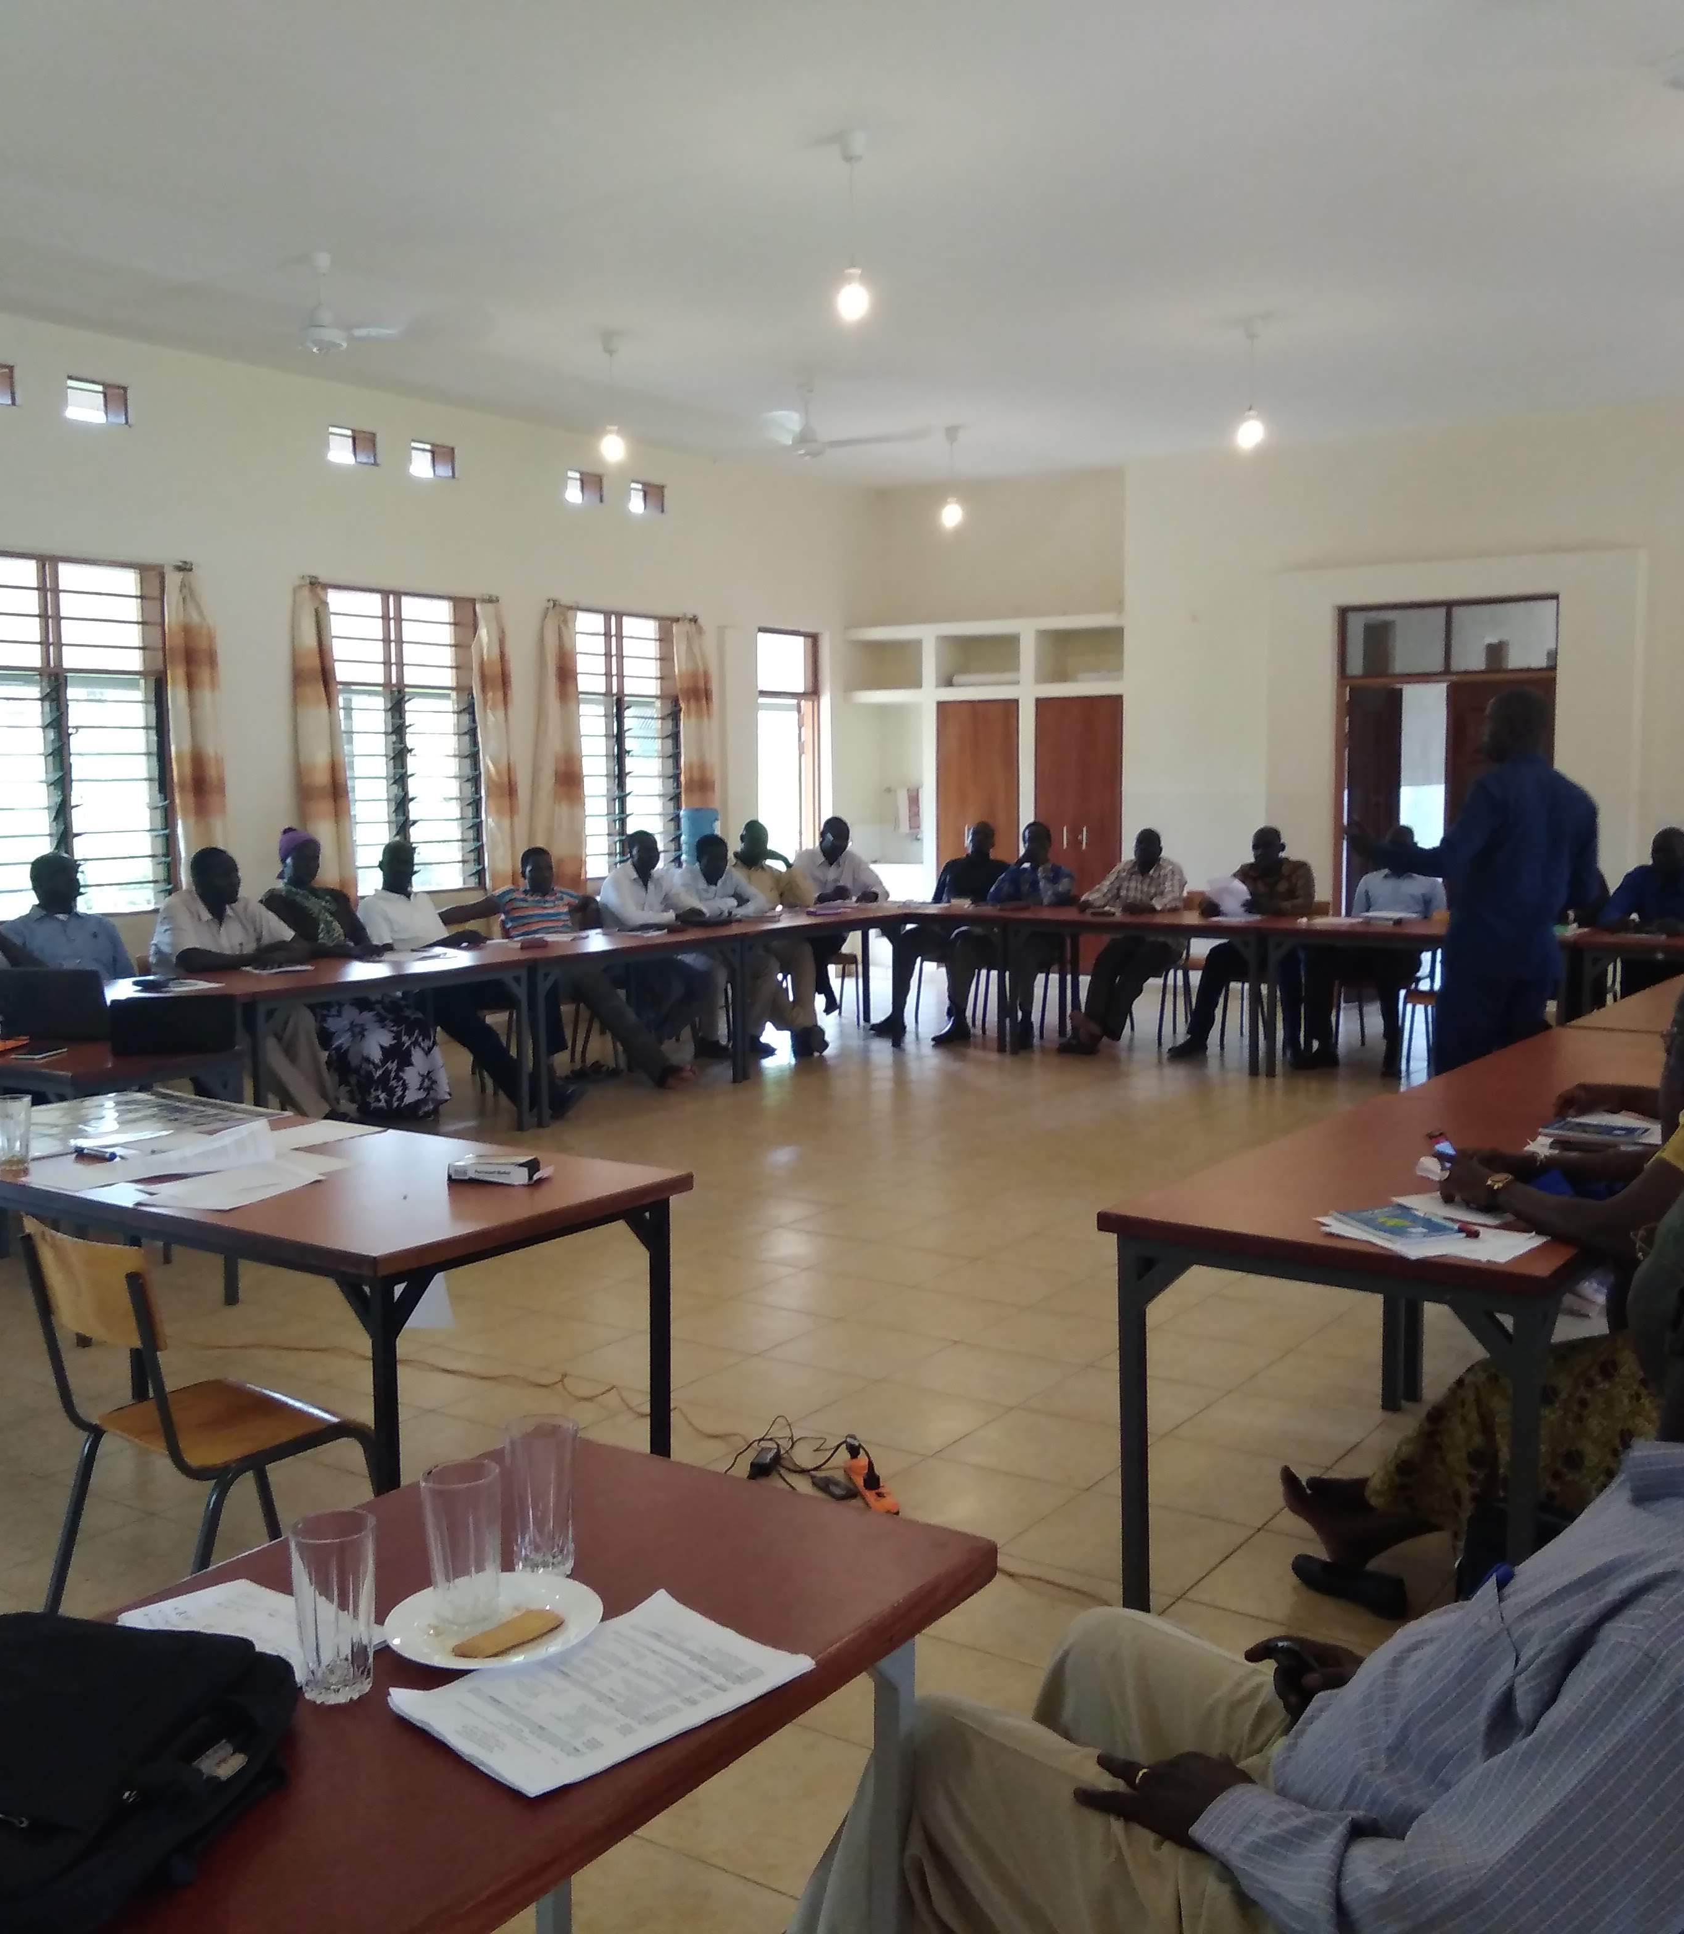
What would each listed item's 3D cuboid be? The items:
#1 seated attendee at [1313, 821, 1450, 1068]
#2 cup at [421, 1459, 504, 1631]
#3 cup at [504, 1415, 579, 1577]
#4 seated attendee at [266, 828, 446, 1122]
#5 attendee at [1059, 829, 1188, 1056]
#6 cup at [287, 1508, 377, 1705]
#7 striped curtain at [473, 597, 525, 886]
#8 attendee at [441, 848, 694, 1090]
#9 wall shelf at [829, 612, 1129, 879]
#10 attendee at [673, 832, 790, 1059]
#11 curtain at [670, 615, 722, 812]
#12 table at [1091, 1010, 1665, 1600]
[{"bbox_3d":[2.803,-0.117,10.750,0.560,1.230,0.900,3,6,33],"label":"seated attendee"},{"bbox_3d":[-0.337,0.520,1.872,0.071,0.136,0.071,-1,5,0],"label":"cup"},{"bbox_3d":[-0.278,0.489,1.940,0.069,0.135,0.069,-2,5,-11],"label":"cup"},{"bbox_3d":[-2.244,0.024,9.363,0.850,1.300,0.620,2,6,27],"label":"seated attendee"},{"bbox_3d":[1.557,-0.171,11.564,0.600,1.210,0.920,3,6,36],"label":"attendee"},{"bbox_3d":[-0.407,0.514,1.670,0.069,0.136,0.069,-2,5,-11],"label":"cup"},{"bbox_3d":[-2.078,-1.242,12.645,0.140,1.950,0.380,3,7,33],"label":"striped curtain"},{"bbox_3d":[-1.247,-0.015,10.216,1.100,1.190,0.950,2,6,27],"label":"attendee"},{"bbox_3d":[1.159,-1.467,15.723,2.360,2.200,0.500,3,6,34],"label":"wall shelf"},{"bbox_3d":[-0.716,-0.138,11.662,0.540,1.200,0.720,-4,6,-34],"label":"attendee"},{"bbox_3d":[-0.969,-1.459,14.289,0.140,1.880,0.520,3,6,33],"label":"curtain"},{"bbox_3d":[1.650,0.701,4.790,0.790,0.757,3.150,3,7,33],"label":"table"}]

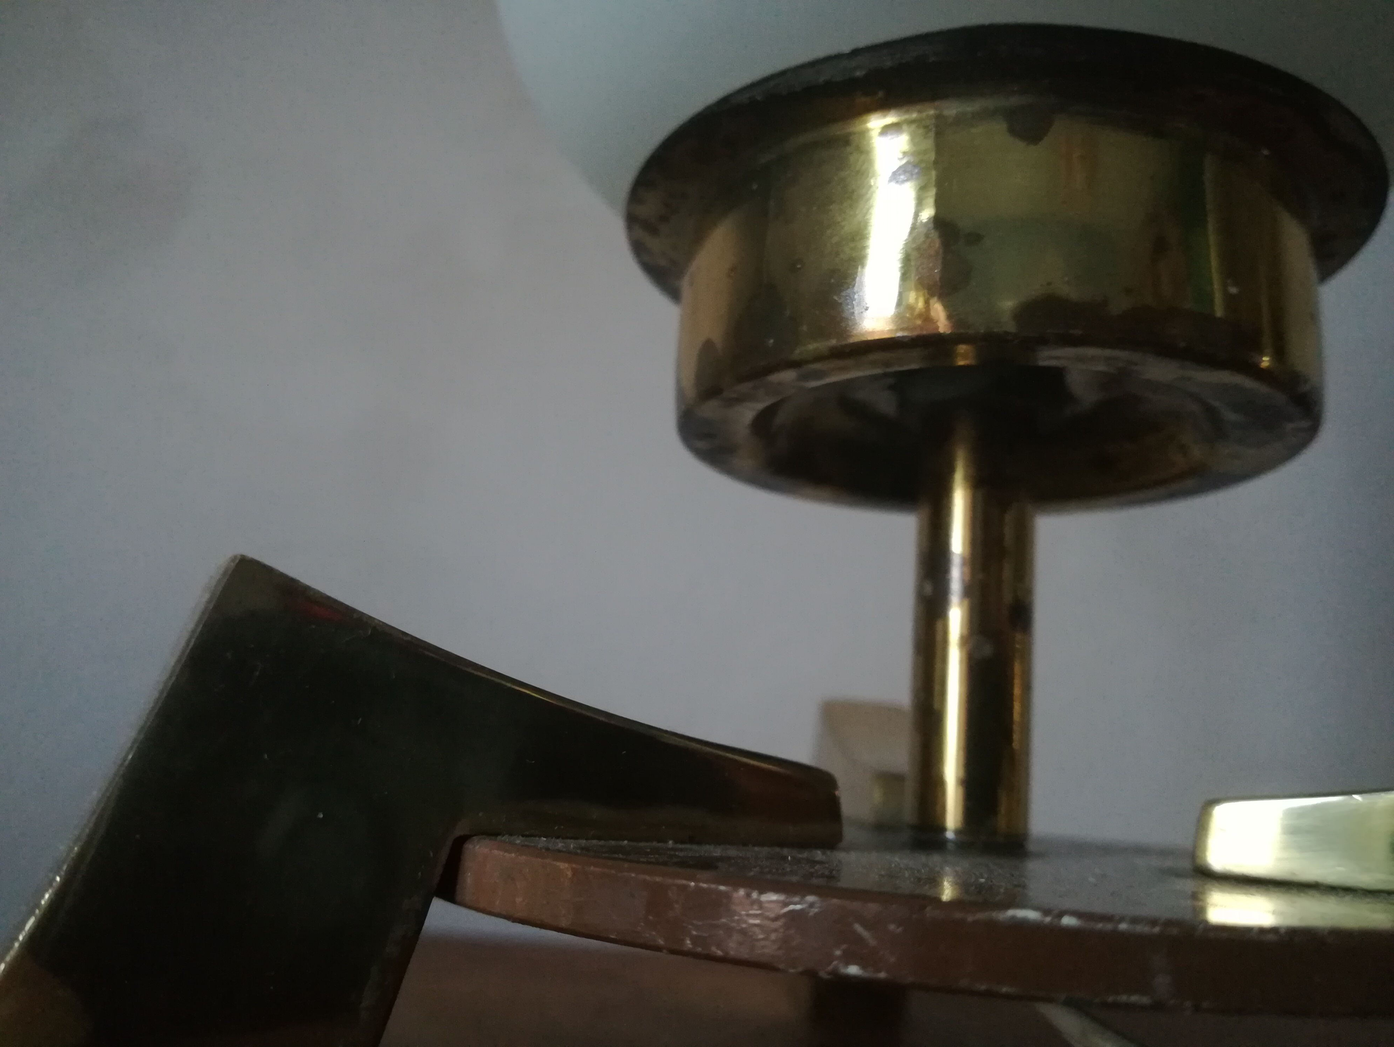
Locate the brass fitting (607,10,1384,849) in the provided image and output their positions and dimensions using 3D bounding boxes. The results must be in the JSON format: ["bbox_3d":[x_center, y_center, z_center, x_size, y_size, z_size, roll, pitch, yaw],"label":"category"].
[{"bbox_3d":[0.034,0.001,0.129,0.090,0.074,0.090,4,-12,0],"label":"brass fitting"}]

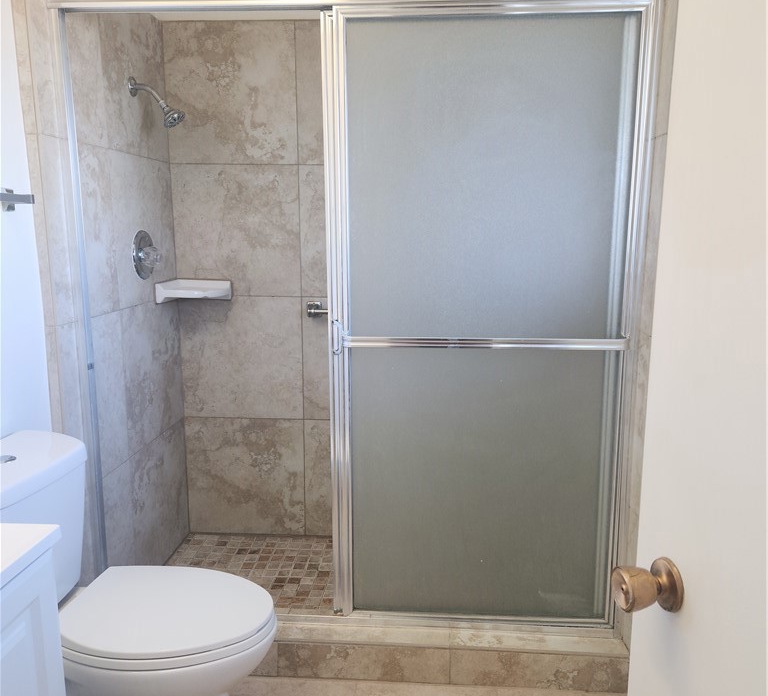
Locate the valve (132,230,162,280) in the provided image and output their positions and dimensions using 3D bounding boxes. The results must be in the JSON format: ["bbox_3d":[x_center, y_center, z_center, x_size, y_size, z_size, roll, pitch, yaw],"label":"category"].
[{"bbox_3d":[-0.807,-0.324,2.382,0.070,0.174,0.173,1,10,4],"label":"valve"}]

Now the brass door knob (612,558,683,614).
[{"bbox_3d":[0.303,0.277,0.787,0.060,0.061,0.061,-2,10,-9],"label":"brass door knob"}]

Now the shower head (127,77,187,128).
[{"bbox_3d":[-0.756,-0.825,2.288,0.170,0.168,0.075,1,10,4],"label":"shower head"}]

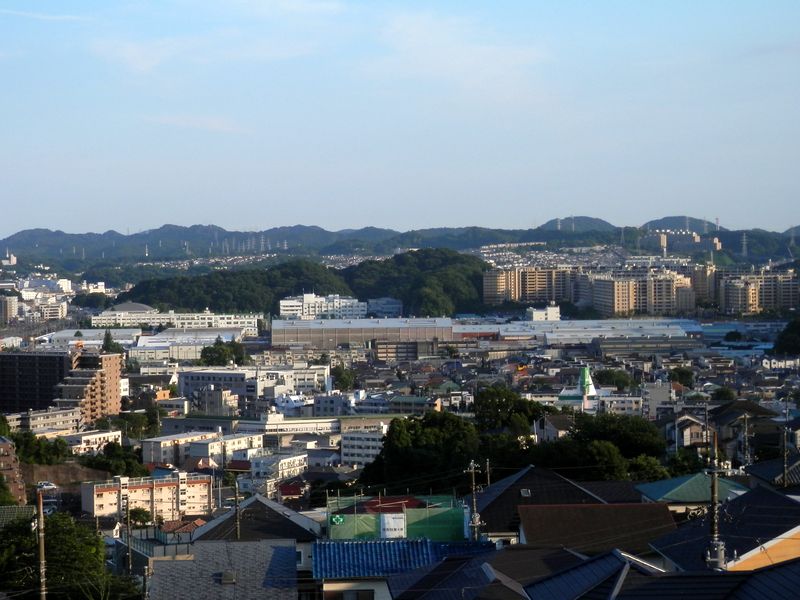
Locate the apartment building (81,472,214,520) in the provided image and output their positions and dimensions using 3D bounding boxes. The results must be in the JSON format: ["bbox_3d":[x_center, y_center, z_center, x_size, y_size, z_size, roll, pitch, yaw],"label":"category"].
[{"bbox_3d":[-62.661,49.599,419.080,31.000,12.000,8.500,-1,2,-31],"label":"apartment building"}]

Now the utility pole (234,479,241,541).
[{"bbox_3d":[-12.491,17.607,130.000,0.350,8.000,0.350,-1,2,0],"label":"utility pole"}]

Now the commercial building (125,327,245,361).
[{"bbox_3d":[-143.590,30.745,1140.000,63.000,14.000,100.000,-1,2,3],"label":"commercial building"}]

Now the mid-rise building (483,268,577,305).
[{"bbox_3d":[127.036,-13.243,1655.000,88.000,34.000,26.000,-1,2,0],"label":"mid-rise building"}]

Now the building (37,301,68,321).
[{"bbox_3d":[-363.022,12.031,1765.000,20.500,17.000,22.000,0,2,8],"label":"building"}]

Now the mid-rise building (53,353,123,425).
[{"bbox_3d":[-134.415,38.620,728.000,14.500,28.000,33.000,0,2,17],"label":"mid-rise building"}]

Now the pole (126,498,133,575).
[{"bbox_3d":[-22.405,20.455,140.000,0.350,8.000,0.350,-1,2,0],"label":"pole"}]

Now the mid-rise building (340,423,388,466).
[{"bbox_3d":[-13.362,56.270,635.000,16.000,14.500,12.000,-1,2,-18],"label":"mid-rise building"}]

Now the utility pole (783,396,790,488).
[{"bbox_3d":[35.575,14.380,155.433,0.800,11.000,0.600,0,2,-10],"label":"utility pole"}]

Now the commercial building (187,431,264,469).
[{"bbox_3d":[-57.552,51.372,565.953,8.800,9.700,29.000,1,2,35],"label":"commercial building"}]

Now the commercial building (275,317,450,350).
[{"bbox_3d":[-27.024,23.549,1216.044,128.000,19.000,60.000,0,2,-4],"label":"commercial building"}]

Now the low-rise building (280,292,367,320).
[{"bbox_3d":[-63.084,6.346,1400.654,71.000,21.000,35.000,0,2,0],"label":"low-rise building"}]

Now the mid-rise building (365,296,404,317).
[{"bbox_3d":[-14.332,8.322,1560.000,32.000,21.000,24.000,-1,2,0],"label":"mid-rise building"}]

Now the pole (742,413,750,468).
[{"bbox_3d":[41.136,17.960,200.000,0.500,9.500,0.500,-1,2,0],"label":"pole"}]

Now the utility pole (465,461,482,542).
[{"bbox_3d":[5.978,18.878,135.545,1.400,12.000,0.700,0,2,-10],"label":"utility pole"}]

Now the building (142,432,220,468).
[{"bbox_3d":[-73.255,51.275,569.275,8.500,10.000,30.000,1,2,35],"label":"building"}]

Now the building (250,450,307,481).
[{"bbox_3d":[-34.634,49.997,492.503,10.000,8.500,15.000,1,2,33],"label":"building"}]

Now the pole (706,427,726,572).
[{"bbox_3d":[12.223,10.827,65.308,1.000,11.500,0.800,0,2,-15],"label":"pole"}]

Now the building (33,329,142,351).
[{"bbox_3d":[-221.750,29.422,1201.193,70.000,14.000,45.000,0,2,-5],"label":"building"}]

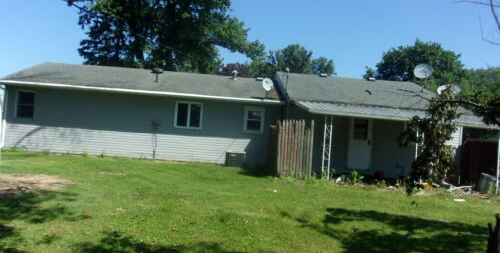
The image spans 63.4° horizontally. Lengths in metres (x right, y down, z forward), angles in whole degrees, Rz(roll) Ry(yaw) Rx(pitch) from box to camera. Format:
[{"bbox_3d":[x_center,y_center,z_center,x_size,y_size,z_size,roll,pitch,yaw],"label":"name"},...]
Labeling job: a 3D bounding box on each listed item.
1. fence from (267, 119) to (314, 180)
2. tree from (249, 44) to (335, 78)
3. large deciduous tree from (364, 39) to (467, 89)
[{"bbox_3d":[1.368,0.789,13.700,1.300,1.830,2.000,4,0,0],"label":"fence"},{"bbox_3d":[4.349,-3.652,45.000,9.800,11.100,9.500,4,0,0],"label":"tree"},{"bbox_3d":[16.962,-3.110,42.000,10.600,11.800,10.300,4,0,0],"label":"large deciduous tree"}]

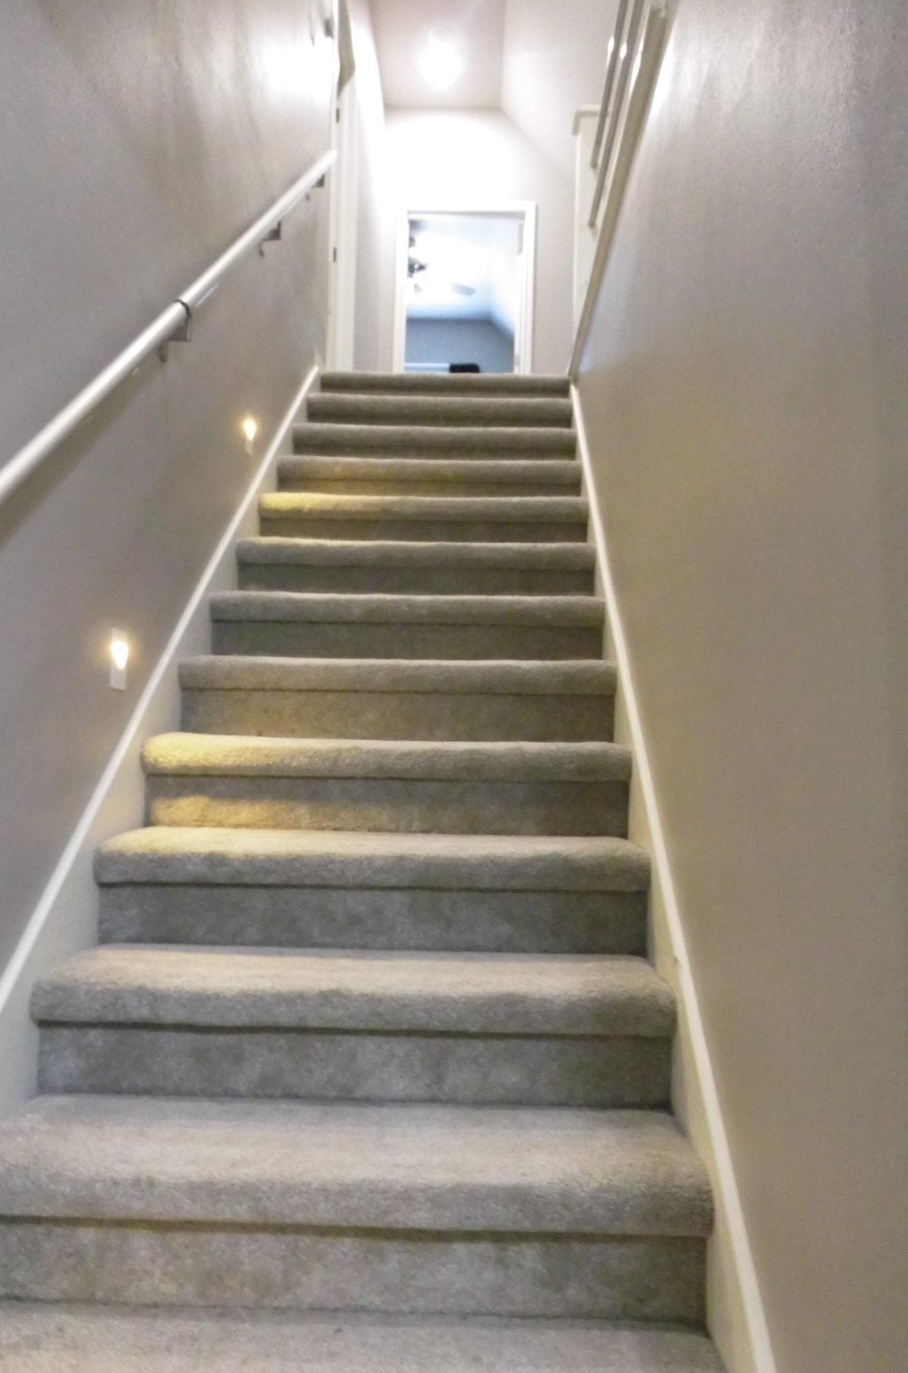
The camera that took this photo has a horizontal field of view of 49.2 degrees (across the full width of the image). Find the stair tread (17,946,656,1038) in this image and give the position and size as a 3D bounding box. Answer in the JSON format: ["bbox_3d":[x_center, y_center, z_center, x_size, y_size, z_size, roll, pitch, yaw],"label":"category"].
[{"bbox_3d":[-0.161,0.522,1.724,1.035,0.074,0.280,1,-4,2],"label":"stair tread"}]

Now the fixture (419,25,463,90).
[{"bbox_3d":[-0.079,-3.834,6.053,0.230,0.250,0.200,1,-4,2],"label":"fixture"}]

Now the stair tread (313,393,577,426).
[{"bbox_3d":[-0.067,-1.091,4.015,1.035,0.074,0.280,1,-4,2],"label":"stair tread"}]

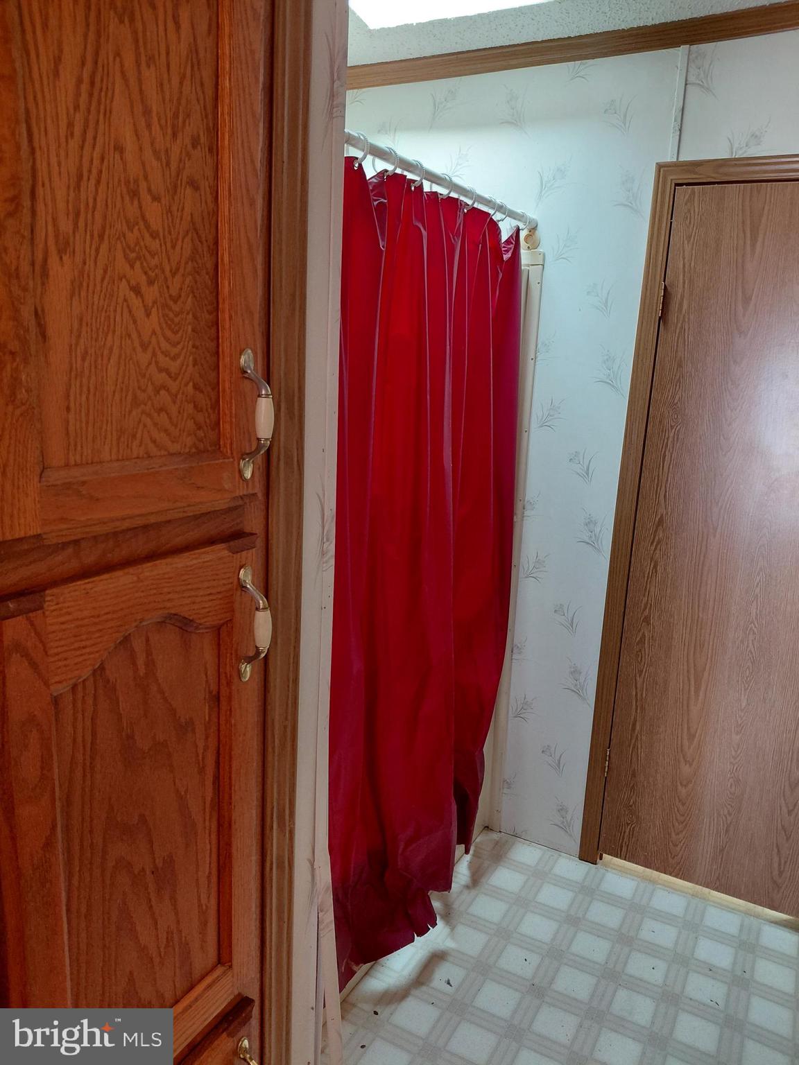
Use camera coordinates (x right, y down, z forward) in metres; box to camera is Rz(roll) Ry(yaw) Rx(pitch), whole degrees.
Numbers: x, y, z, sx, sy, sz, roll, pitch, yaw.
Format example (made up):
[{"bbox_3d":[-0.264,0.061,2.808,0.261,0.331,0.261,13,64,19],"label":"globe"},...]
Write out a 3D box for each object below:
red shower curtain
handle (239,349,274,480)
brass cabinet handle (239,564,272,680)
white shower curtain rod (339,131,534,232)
[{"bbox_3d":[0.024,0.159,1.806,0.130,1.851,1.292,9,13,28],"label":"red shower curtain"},{"bbox_3d":[-0.131,-0.107,0.718,0.029,0.121,0.020,9,13,28],"label":"handle"},{"bbox_3d":[-0.140,0.094,0.757,0.029,0.118,0.020,9,13,28],"label":"brass cabinet handle"},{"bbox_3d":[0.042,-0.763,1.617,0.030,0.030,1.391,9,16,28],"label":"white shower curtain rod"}]

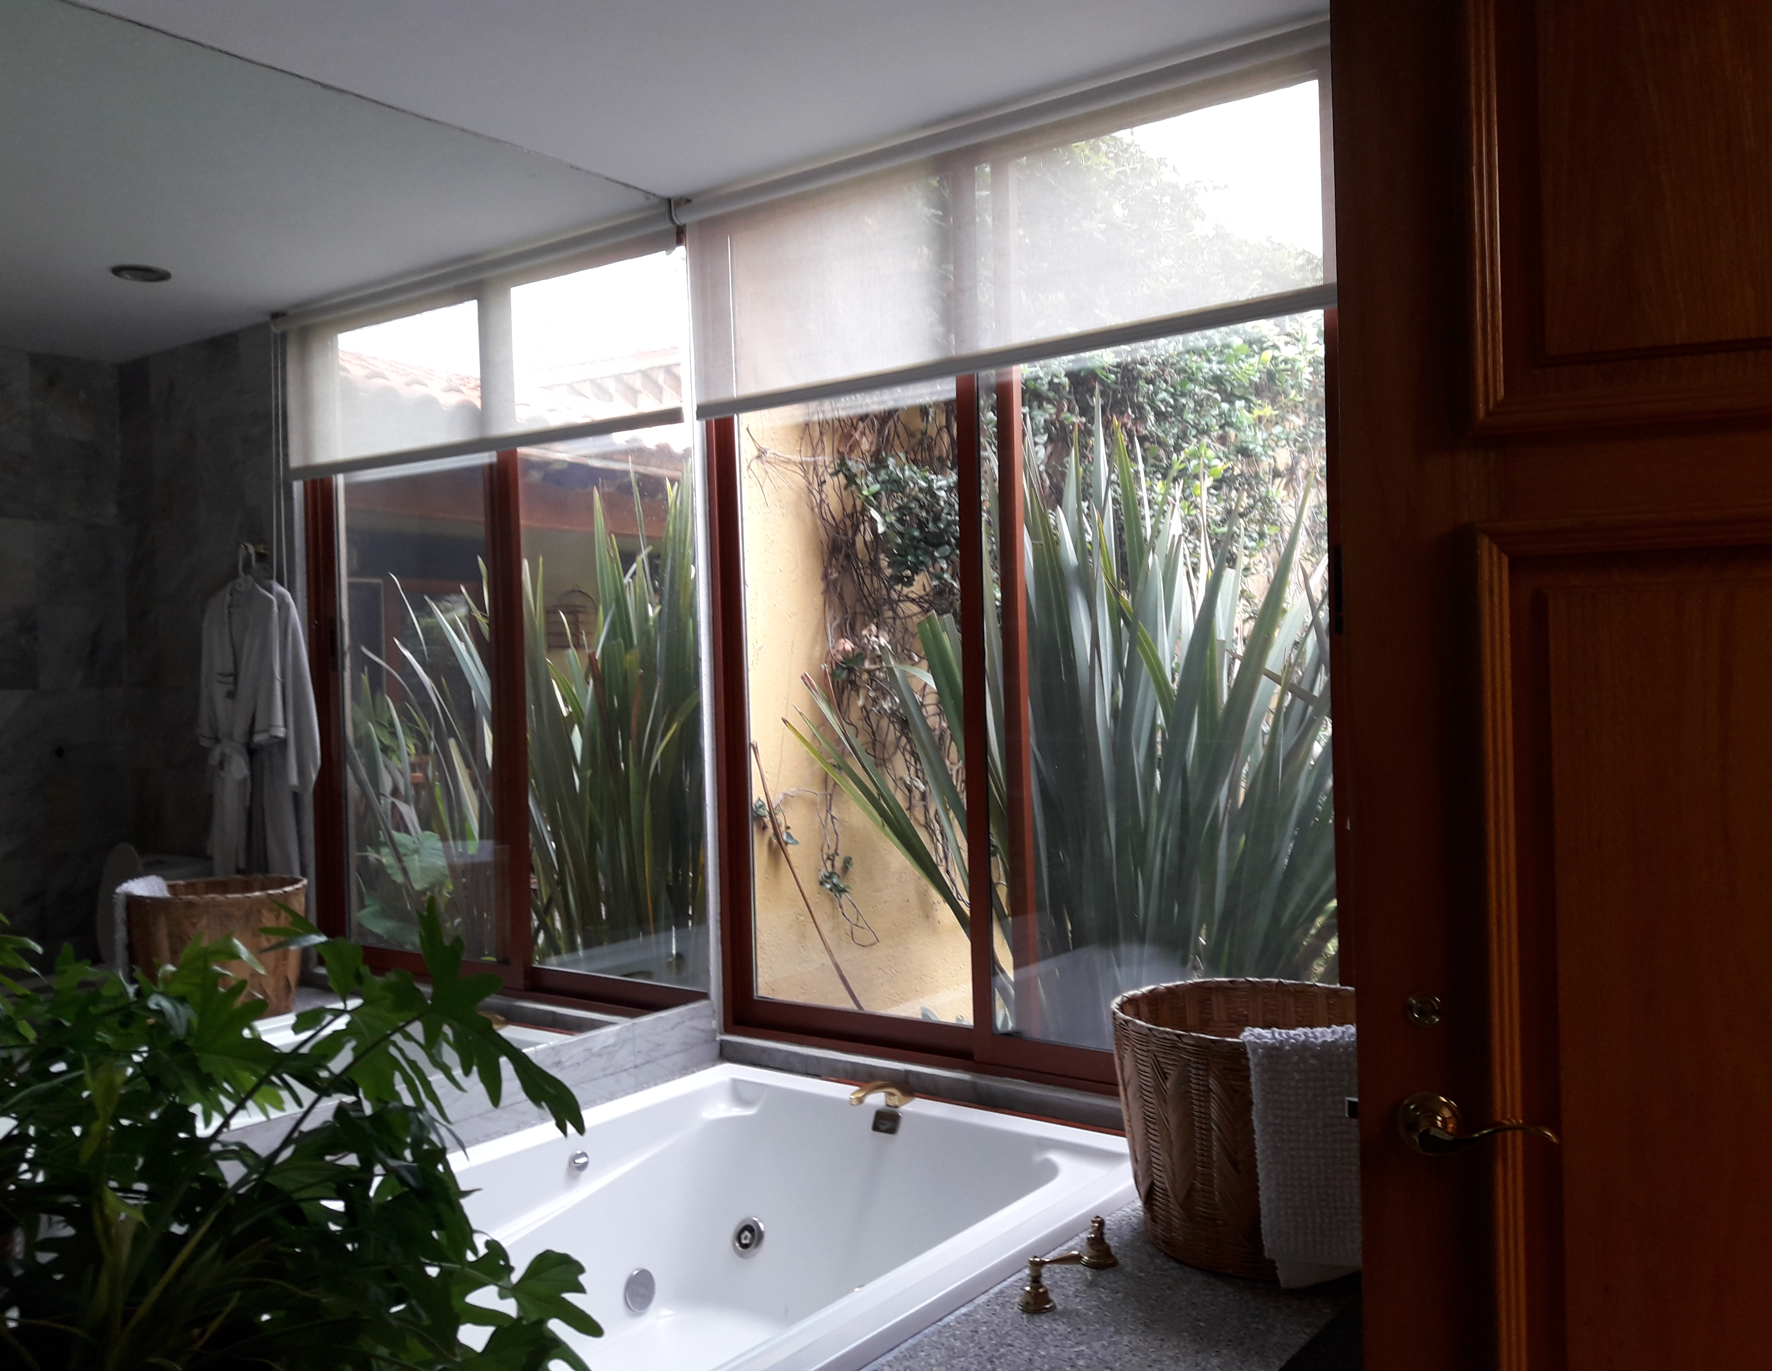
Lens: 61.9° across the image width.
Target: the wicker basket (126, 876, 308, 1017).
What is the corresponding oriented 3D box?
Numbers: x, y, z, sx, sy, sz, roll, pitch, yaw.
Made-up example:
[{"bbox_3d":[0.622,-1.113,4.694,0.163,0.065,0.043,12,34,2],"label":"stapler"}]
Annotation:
[{"bbox_3d":[-1.886,0.748,4.190,0.466,0.361,0.466,-1,0,36],"label":"wicker basket"}]

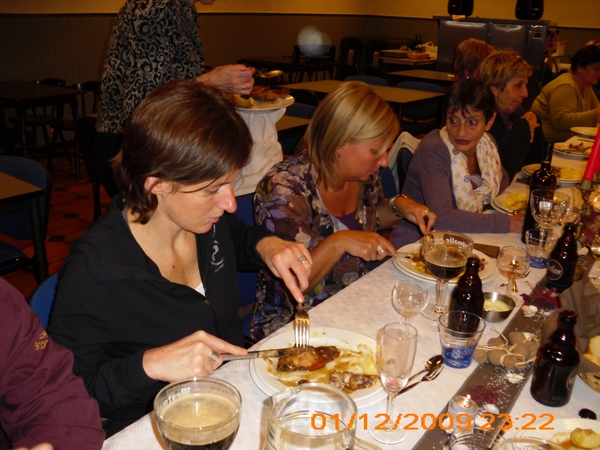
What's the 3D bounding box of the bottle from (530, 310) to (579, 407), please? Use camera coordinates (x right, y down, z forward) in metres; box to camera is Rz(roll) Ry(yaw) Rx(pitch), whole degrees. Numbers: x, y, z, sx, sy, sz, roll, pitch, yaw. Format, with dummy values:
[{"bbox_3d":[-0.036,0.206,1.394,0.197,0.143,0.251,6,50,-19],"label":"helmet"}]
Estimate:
[{"bbox_3d":[0.452,0.226,1.088,0.069,0.164,0.069,4,19,0],"label":"bottle"}]

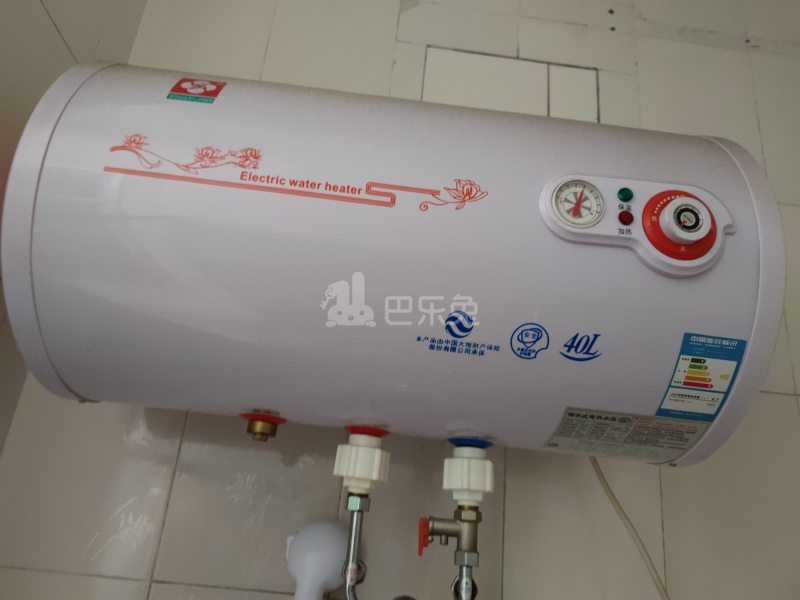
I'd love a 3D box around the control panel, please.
[{"bbox_3d":[0.186,-0.061,0.446,0.155,0.076,0.027,7,-19,-2],"label":"control panel"}]

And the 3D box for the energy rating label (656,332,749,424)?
[{"bbox_3d":[0.242,0.065,0.465,0.050,0.079,0.005,7,24,-2],"label":"energy rating label"}]

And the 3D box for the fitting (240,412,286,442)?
[{"bbox_3d":[-0.130,0.122,0.547,0.044,0.023,0.042,7,-19,-2],"label":"fitting"}]

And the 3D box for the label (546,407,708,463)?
[{"bbox_3d":[0.198,0.124,0.516,0.125,0.006,0.084,7,-37,-2],"label":"label"}]

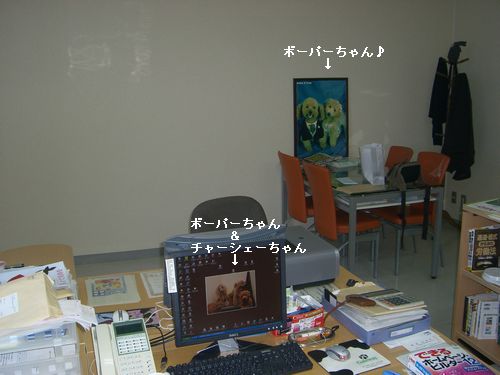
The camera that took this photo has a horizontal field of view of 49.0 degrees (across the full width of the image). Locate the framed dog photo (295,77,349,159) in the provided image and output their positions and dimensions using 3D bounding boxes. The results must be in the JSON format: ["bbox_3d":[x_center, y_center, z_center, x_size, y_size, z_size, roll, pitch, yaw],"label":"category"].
[{"bbox_3d":[0.666,-0.610,5.013,0.545,0.757,0.030,-5,13,-18],"label":"framed dog photo"}]

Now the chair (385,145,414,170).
[{"bbox_3d":[1.106,0.105,4.806,0.520,0.870,0.430,-5,13,-18],"label":"chair"}]

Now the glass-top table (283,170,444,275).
[{"bbox_3d":[0.847,0.249,4.500,0.760,0.710,1.240,-5,13,-17],"label":"glass-top table"}]

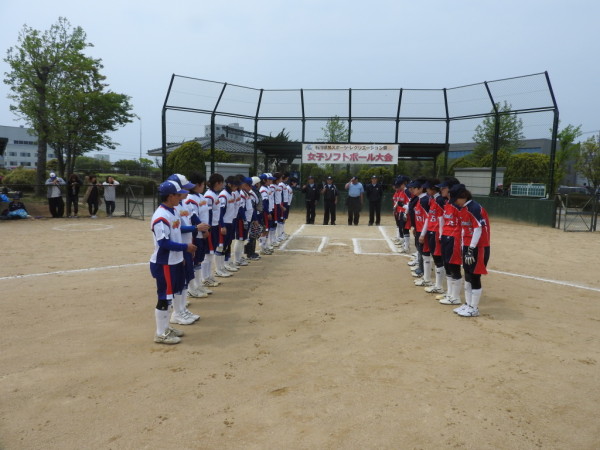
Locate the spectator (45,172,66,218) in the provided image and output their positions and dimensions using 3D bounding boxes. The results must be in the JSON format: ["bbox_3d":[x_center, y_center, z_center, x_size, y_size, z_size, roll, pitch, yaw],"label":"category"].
[{"bbox_3d":[-8.878,-1.090,15.201,0.660,1.607,0.480,0,7,-8],"label":"spectator"}]

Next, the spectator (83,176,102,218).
[{"bbox_3d":[-7.555,-1.033,15.205,0.580,1.541,0.420,-1,7,-17],"label":"spectator"}]

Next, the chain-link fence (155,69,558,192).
[{"bbox_3d":[2.113,-3.328,17.704,15.445,5.094,4.057,2,6,6],"label":"chain-link fence"}]

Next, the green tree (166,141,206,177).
[{"bbox_3d":[-6.074,-2.780,22.342,2.272,3.460,2.300,1,6,0],"label":"green tree"}]

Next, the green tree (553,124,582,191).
[{"bbox_3d":[18.125,-4.100,28.683,2.370,5.545,2.200,1,6,0],"label":"green tree"}]

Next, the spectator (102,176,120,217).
[{"bbox_3d":[-6.902,-1.009,15.206,0.560,1.517,0.420,0,7,-8],"label":"spectator"}]

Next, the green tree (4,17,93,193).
[{"bbox_3d":[-14.508,-6.723,24.429,5.288,10.517,4.800,1,6,0],"label":"green tree"}]

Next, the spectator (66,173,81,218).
[{"bbox_3d":[-8.244,-1.058,15.203,0.500,1.565,0.420,0,7,-8],"label":"spectator"}]

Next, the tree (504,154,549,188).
[{"bbox_3d":[12.101,-2.295,22.359,2.596,3.161,2.500,1,6,0],"label":"tree"}]

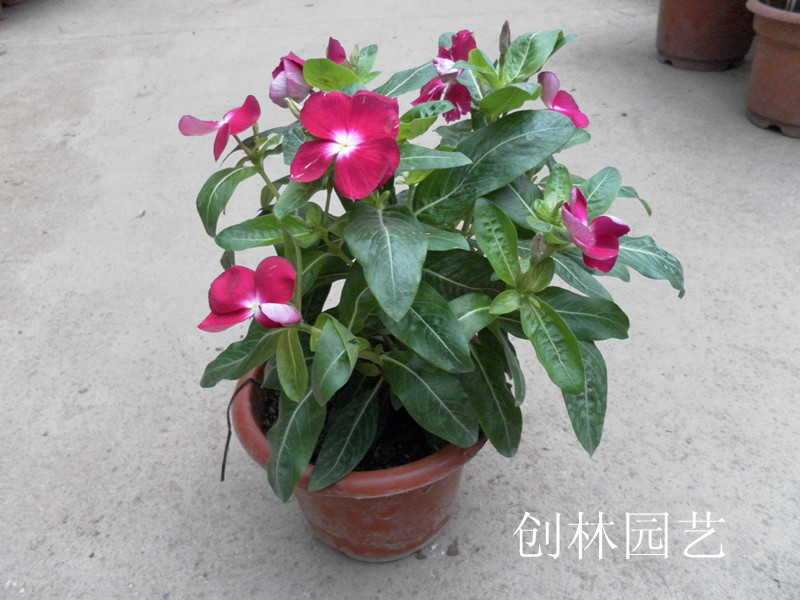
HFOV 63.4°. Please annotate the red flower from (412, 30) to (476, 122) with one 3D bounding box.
[{"bbox_3d":[0.027,-0.131,0.380,0.037,0.052,0.028,6,0,27],"label":"red flower"}]

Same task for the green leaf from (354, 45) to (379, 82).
[{"bbox_3d":[-0.019,-0.133,0.361,0.014,0.007,0.025,16,74,-4],"label":"green leaf"}]

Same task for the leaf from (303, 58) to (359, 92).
[{"bbox_3d":[-0.035,-0.119,0.340,0.032,0.017,0.007,7,35,-19],"label":"leaf"}]

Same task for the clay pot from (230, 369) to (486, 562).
[{"bbox_3d":[-0.015,0.097,0.452,0.176,0.121,0.176,-3,36,2],"label":"clay pot"}]

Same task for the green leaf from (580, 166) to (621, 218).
[{"bbox_3d":[0.106,-0.058,0.347,0.021,0.007,0.035,34,73,30],"label":"green leaf"}]

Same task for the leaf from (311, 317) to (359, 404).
[{"bbox_3d":[-0.033,0.031,0.330,0.023,0.015,0.044,10,77,10],"label":"leaf"}]

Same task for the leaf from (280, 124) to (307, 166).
[{"bbox_3d":[-0.054,-0.085,0.350,0.021,0.010,0.031,11,71,16],"label":"leaf"}]

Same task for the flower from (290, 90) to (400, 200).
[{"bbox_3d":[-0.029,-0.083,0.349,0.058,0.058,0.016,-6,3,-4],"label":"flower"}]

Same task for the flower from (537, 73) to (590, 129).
[{"bbox_3d":[0.089,-0.107,0.349,0.033,0.019,0.033,33,37,-18],"label":"flower"}]

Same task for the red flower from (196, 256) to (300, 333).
[{"bbox_3d":[-0.075,-0.003,0.325,0.049,0.024,0.037,0,75,7],"label":"red flower"}]

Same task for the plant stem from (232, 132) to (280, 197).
[{"bbox_3d":[-0.069,-0.065,0.316,0.007,0.044,0.006,-37,50,-3],"label":"plant stem"}]

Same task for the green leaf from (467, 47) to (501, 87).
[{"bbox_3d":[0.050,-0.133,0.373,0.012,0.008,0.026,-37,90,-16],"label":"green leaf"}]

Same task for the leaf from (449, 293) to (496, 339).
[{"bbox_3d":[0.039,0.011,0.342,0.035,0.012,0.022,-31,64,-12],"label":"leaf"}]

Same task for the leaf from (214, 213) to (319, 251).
[{"bbox_3d":[-0.070,-0.035,0.340,0.053,0.012,0.022,-6,53,-11],"label":"leaf"}]

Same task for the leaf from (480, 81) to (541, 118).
[{"bbox_3d":[0.051,-0.091,0.294,0.022,0.029,0.011,-15,81,-33],"label":"leaf"}]

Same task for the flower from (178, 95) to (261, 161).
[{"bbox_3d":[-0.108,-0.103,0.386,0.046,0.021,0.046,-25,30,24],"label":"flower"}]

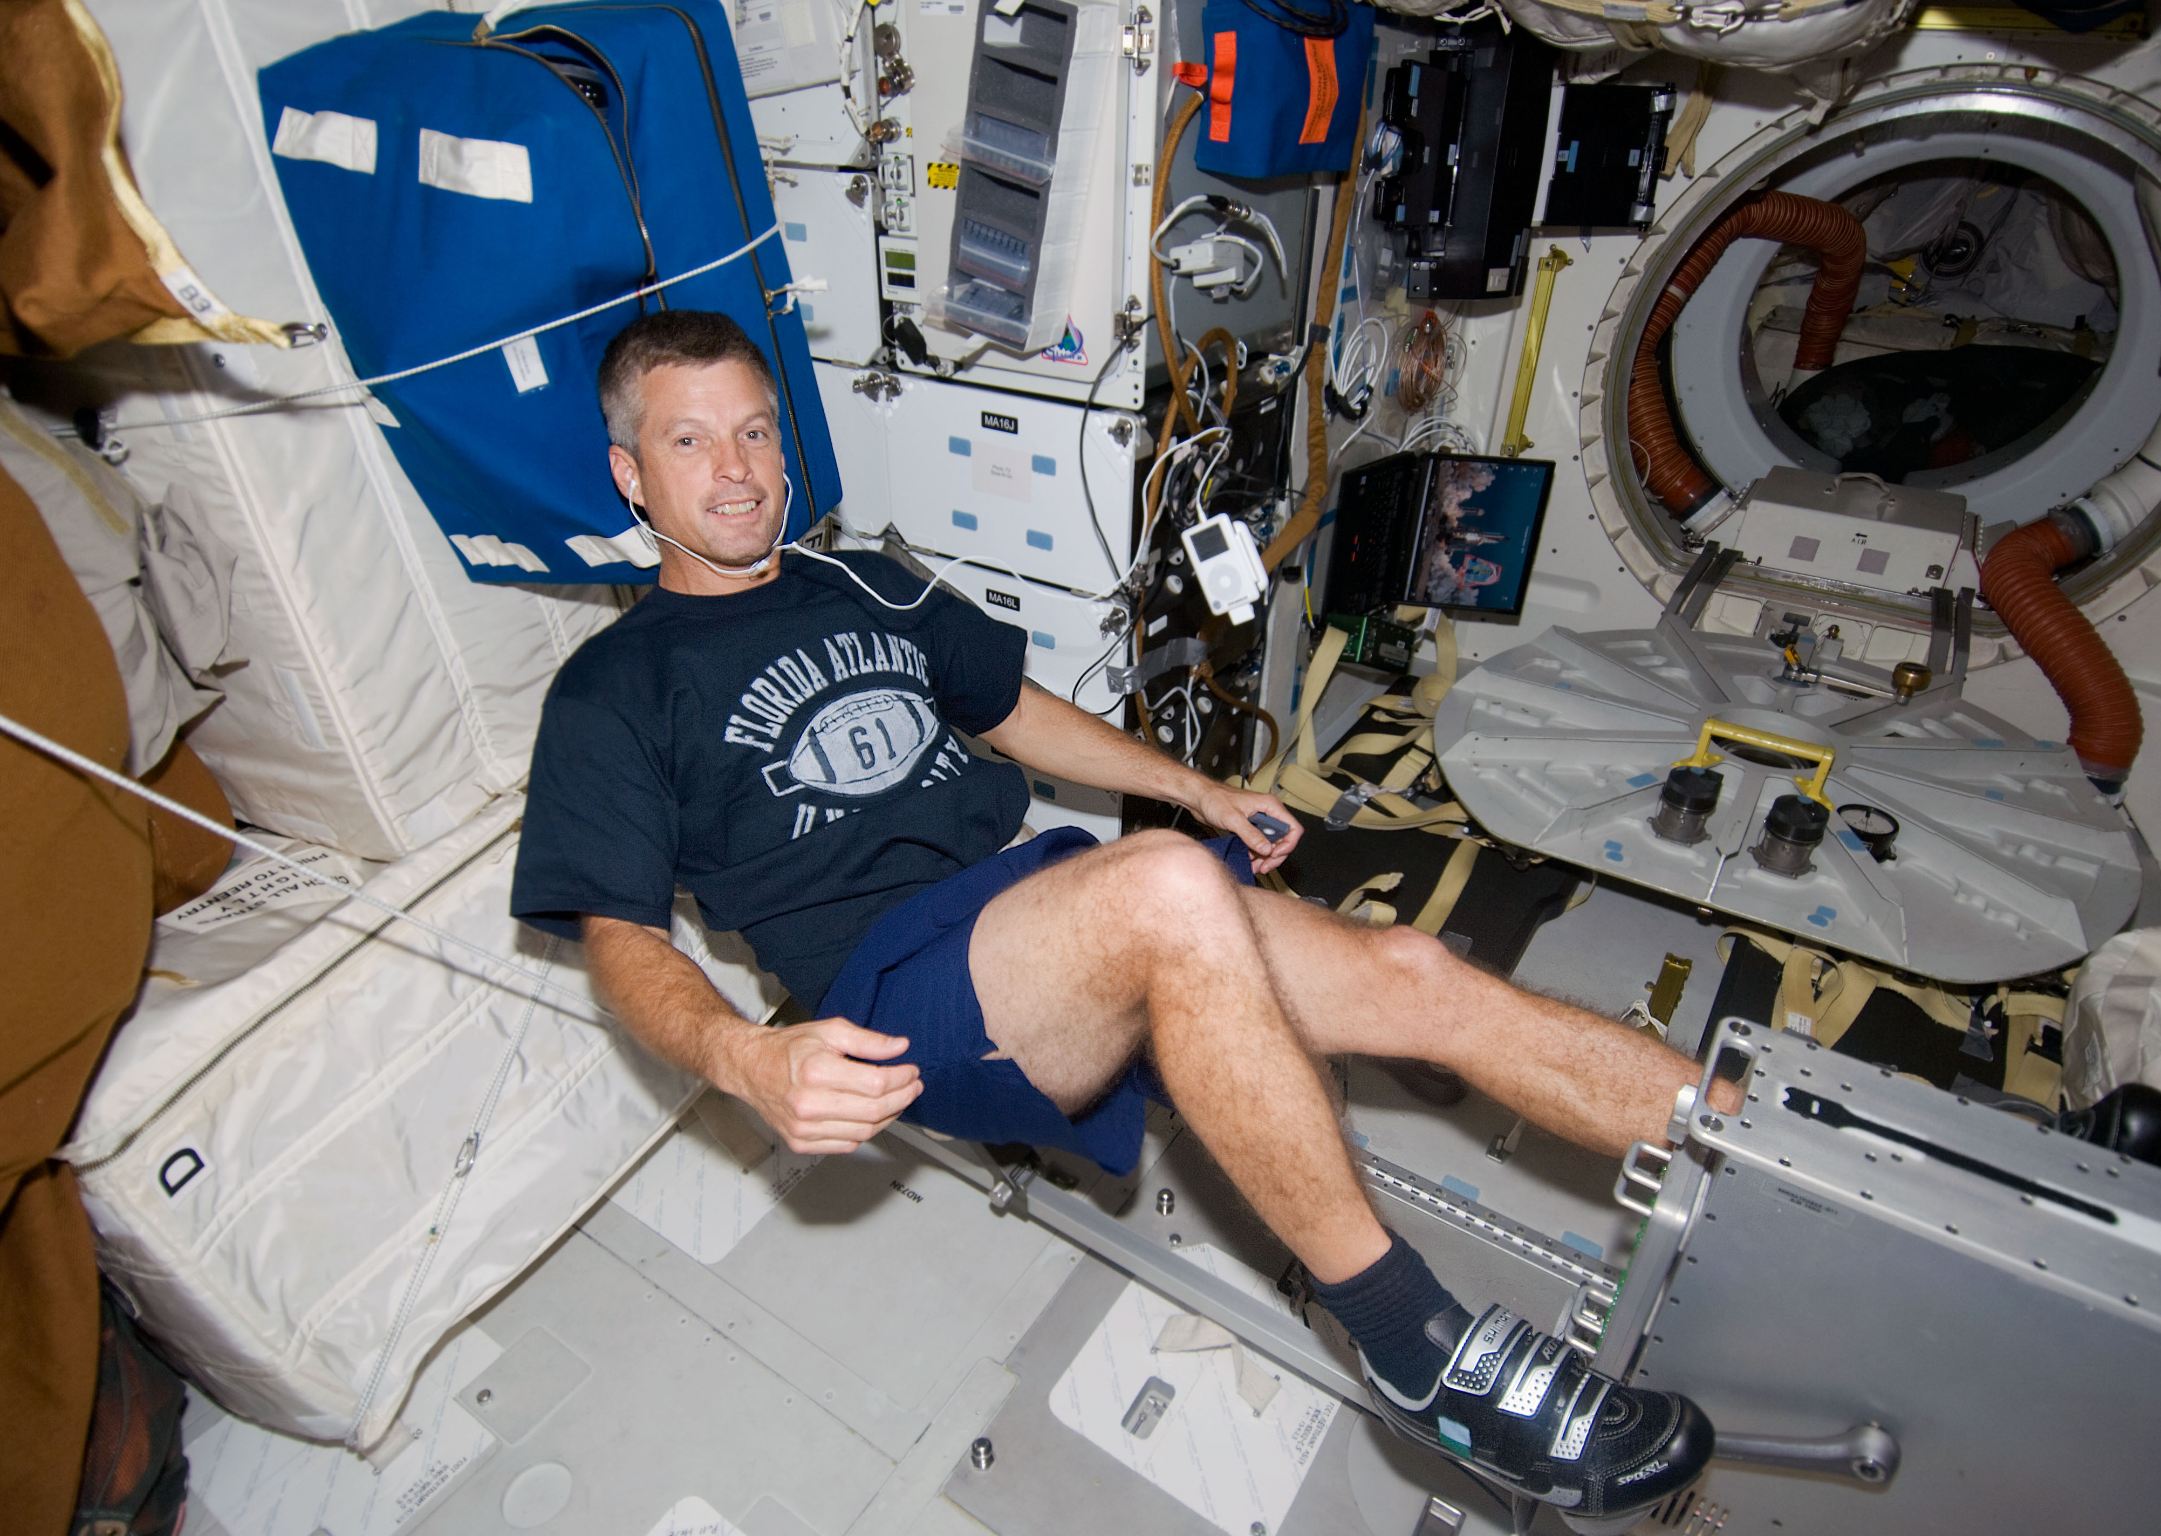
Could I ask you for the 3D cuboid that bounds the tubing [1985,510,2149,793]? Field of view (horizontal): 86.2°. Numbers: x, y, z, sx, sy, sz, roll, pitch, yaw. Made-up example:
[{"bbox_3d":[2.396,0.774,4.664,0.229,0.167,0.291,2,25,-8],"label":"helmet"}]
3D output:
[{"bbox_3d":[1.820,-0.195,2.130,0.380,0.490,0.260,18,32,28],"label":"tubing"}]

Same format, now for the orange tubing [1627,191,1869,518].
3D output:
[{"bbox_3d":[1.590,-1.000,2.750,0.420,0.660,0.900,18,32,28],"label":"orange tubing"}]

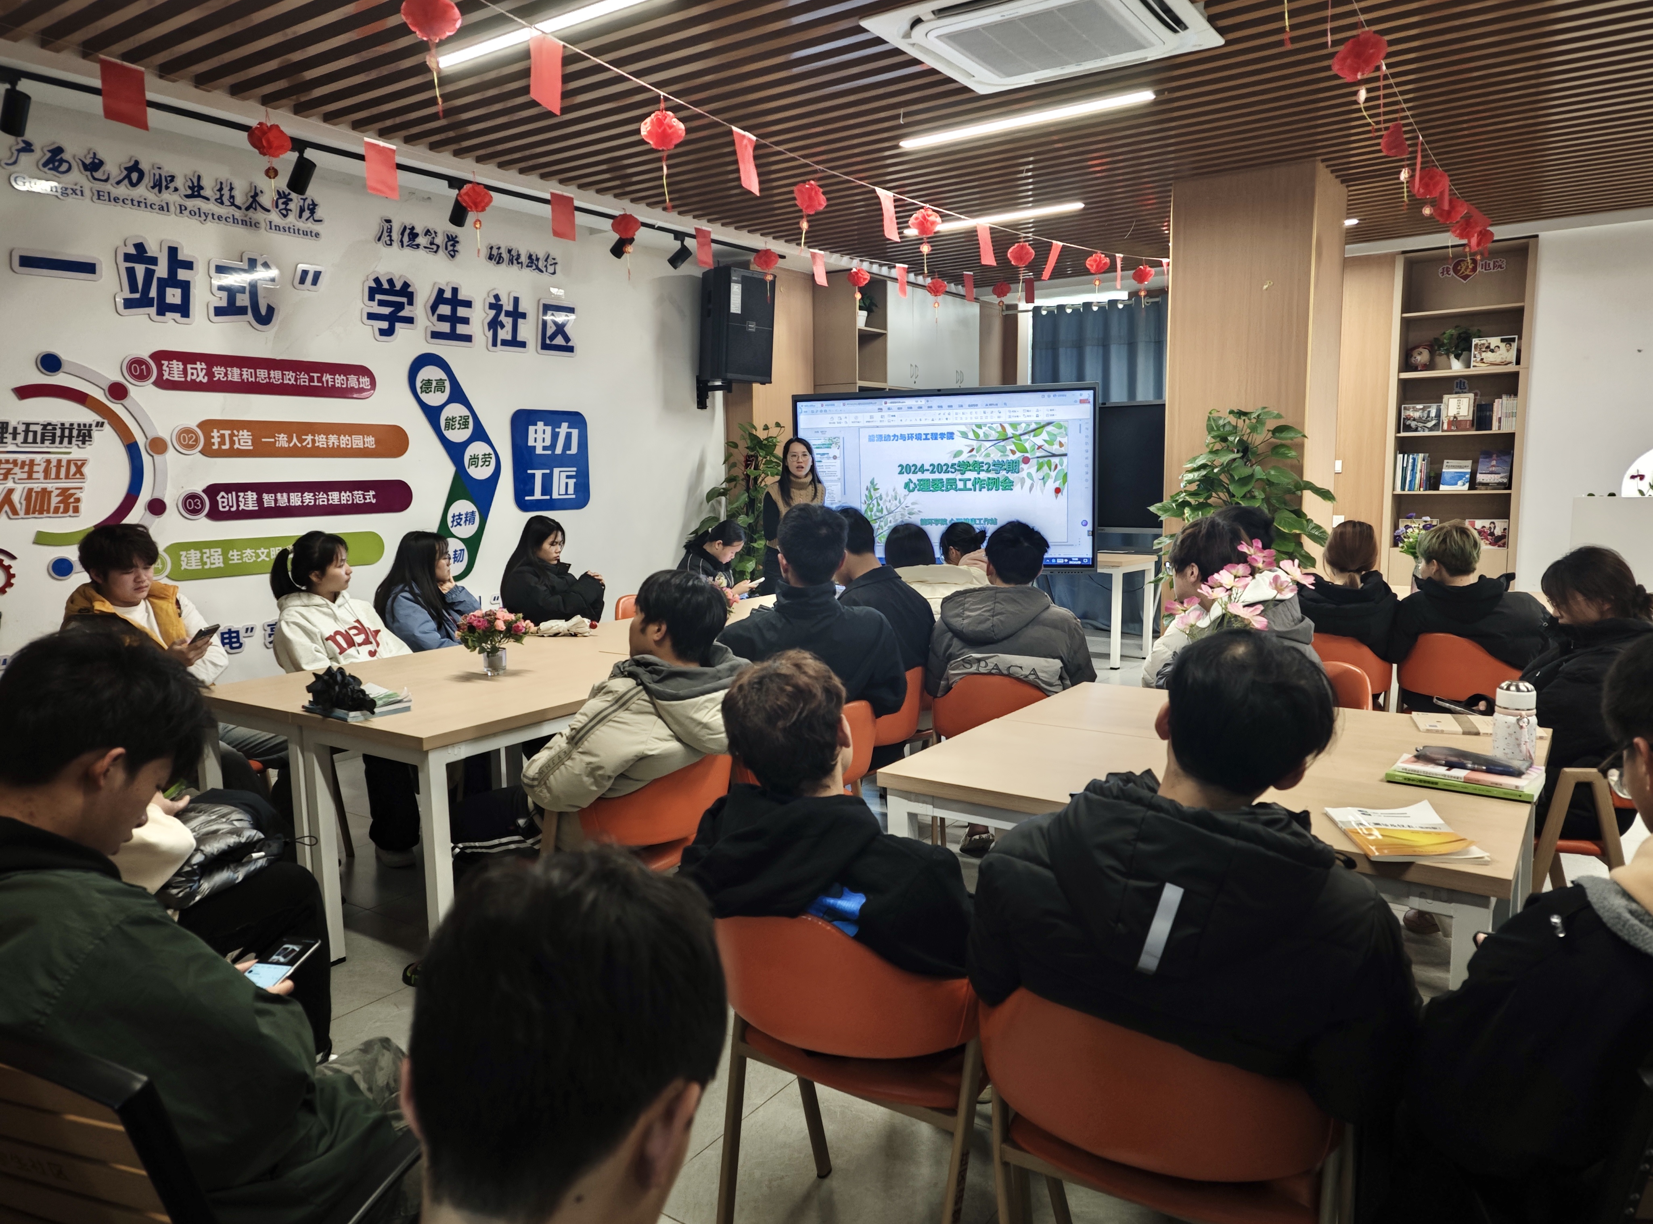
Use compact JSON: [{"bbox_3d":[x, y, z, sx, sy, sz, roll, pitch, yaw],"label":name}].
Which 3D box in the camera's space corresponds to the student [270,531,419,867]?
[{"bbox_3d":[-1.779,0.320,4.082,0.800,1.230,0.490,2,8,25],"label":"student"}]

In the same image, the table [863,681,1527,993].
[{"bbox_3d":[0.959,0.694,2.630,1.200,0.750,1.200,4,9,35],"label":"table"}]

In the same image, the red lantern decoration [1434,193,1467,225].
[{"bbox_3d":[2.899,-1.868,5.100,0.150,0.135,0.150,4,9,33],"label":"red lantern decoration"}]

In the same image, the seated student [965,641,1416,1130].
[{"bbox_3d":[0.573,0.592,1.587,0.580,1.200,0.800,4,9,33],"label":"seated student"}]

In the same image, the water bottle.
[{"bbox_3d":[1.477,0.248,2.351,0.092,0.185,0.092,4,9,33],"label":"water bottle"}]

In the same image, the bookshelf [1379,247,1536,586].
[{"bbox_3d":[4.540,-1.126,7.919,0.850,2.880,0.380,4,9,33],"label":"bookshelf"}]

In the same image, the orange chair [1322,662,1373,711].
[{"bbox_3d":[1.488,0.552,3.582,0.530,0.770,0.520,1,8,18],"label":"orange chair"}]

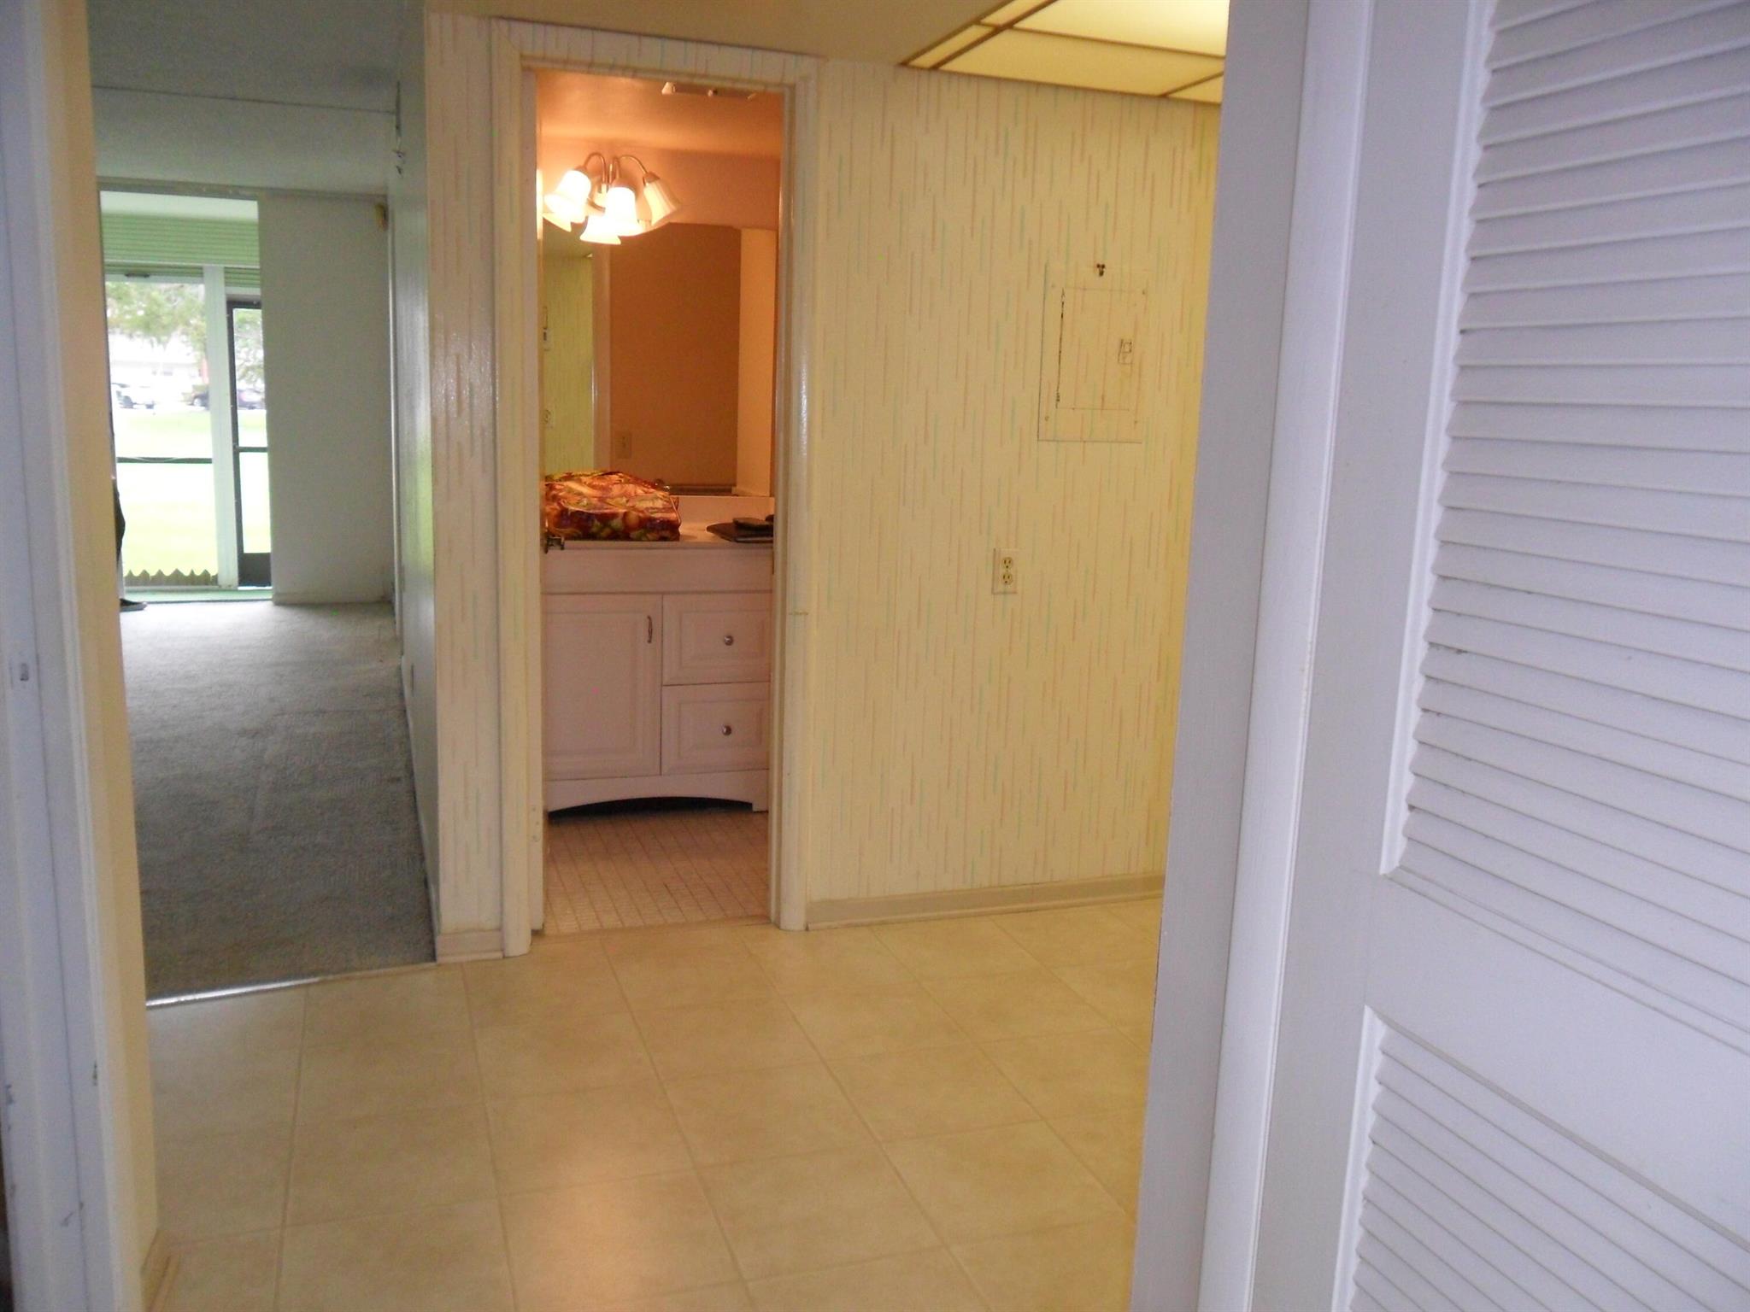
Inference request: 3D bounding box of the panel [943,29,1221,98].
[{"bbox_3d":[0.494,-1.368,3.147,0.600,0.015,0.370,-2,10,-19],"label":"panel"}]

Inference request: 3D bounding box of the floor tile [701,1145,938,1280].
[{"bbox_3d":[-0.097,0.917,2.269,0.331,0.010,0.330,-2,10,-19],"label":"floor tile"}]

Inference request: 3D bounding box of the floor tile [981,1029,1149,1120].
[{"bbox_3d":[0.419,0.841,2.781,0.328,0.012,0.328,-2,10,-19],"label":"floor tile"}]

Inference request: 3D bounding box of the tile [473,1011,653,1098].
[{"bbox_3d":[-0.627,0.814,2.772,0.331,0.010,0.330,-2,10,-19],"label":"tile"}]

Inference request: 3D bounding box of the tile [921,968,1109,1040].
[{"bbox_3d":[0.310,0.786,3.088,0.328,0.012,0.328,-2,10,-19],"label":"tile"}]

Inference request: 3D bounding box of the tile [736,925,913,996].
[{"bbox_3d":[-0.111,0.739,3.286,0.328,0.012,0.328,-2,10,-19],"label":"tile"}]

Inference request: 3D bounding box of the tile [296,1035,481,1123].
[{"bbox_3d":[-0.940,0.822,2.662,0.331,0.010,0.330,-2,10,-19],"label":"tile"}]

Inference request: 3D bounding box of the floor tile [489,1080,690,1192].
[{"bbox_3d":[-0.518,0.870,2.465,0.331,0.010,0.330,-2,10,-19],"label":"floor tile"}]

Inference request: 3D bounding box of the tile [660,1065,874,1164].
[{"bbox_3d":[-0.206,0.861,2.575,0.331,0.010,0.330,-2,10,-19],"label":"tile"}]

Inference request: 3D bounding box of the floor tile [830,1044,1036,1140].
[{"bbox_3d":[0.107,0.850,2.672,0.328,0.012,0.328,-2,10,-19],"label":"floor tile"}]

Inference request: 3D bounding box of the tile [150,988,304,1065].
[{"bbox_3d":[-1.358,0.773,2.849,0.328,0.012,0.328,-2,10,-19],"label":"tile"}]

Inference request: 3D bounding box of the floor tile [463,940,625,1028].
[{"bbox_3d":[-0.734,0.756,3.068,0.328,0.012,0.328,-2,10,-19],"label":"floor tile"}]

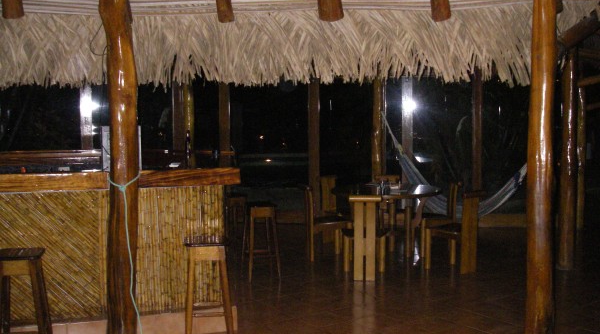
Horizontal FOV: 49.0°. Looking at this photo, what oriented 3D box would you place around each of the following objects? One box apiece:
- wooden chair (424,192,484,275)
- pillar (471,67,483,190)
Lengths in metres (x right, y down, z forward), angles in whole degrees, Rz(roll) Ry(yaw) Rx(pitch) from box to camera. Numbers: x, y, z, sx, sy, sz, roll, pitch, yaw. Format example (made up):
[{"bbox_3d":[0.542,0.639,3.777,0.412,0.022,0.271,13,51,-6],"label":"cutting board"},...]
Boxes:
[{"bbox_3d":[1.671,0.673,7.037,0.470,0.870,0.470,-3,4,-33],"label":"wooden chair"},{"bbox_3d":[2.675,-0.359,9.935,0.160,2.450,0.150,0,4,9],"label":"pillar"}]

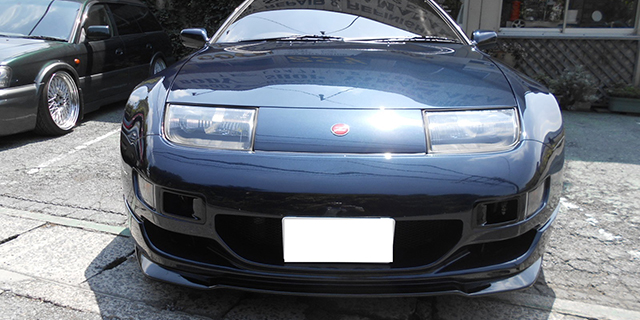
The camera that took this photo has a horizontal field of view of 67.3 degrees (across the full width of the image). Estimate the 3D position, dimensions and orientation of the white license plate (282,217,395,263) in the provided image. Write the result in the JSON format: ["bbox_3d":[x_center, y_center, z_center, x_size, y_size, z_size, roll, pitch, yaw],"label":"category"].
[{"bbox_3d":[0.057,0.239,1.432,0.330,0.165,0.012,1,25,2],"label":"white license plate"}]

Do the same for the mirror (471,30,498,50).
[{"bbox_3d":[0.992,-0.721,2.900,0.165,0.125,0.130,1,14,2],"label":"mirror"}]

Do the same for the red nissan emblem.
[{"bbox_3d":[0.064,-0.095,1.490,0.058,0.053,0.010,1,-28,2],"label":"red nissan emblem"}]

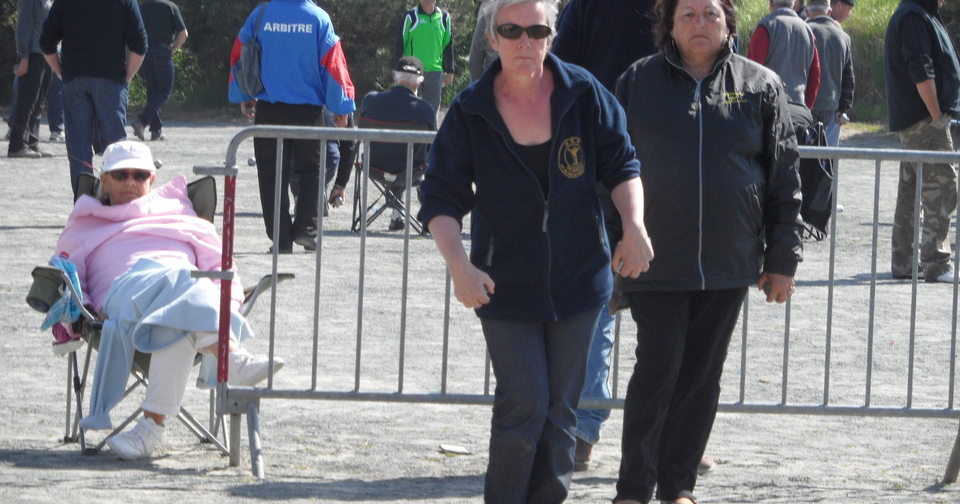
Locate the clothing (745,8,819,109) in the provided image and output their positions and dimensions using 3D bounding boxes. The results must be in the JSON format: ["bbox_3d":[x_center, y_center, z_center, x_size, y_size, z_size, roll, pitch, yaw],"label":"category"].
[{"bbox_3d":[2.098,-1.337,34.500,0.520,0.710,0.330,0,3,-17],"label":"clothing"}]

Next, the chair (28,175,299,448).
[{"bbox_3d":[-1.046,0.198,16.300,0.850,0.880,0.580,1,3,-7],"label":"chair"}]

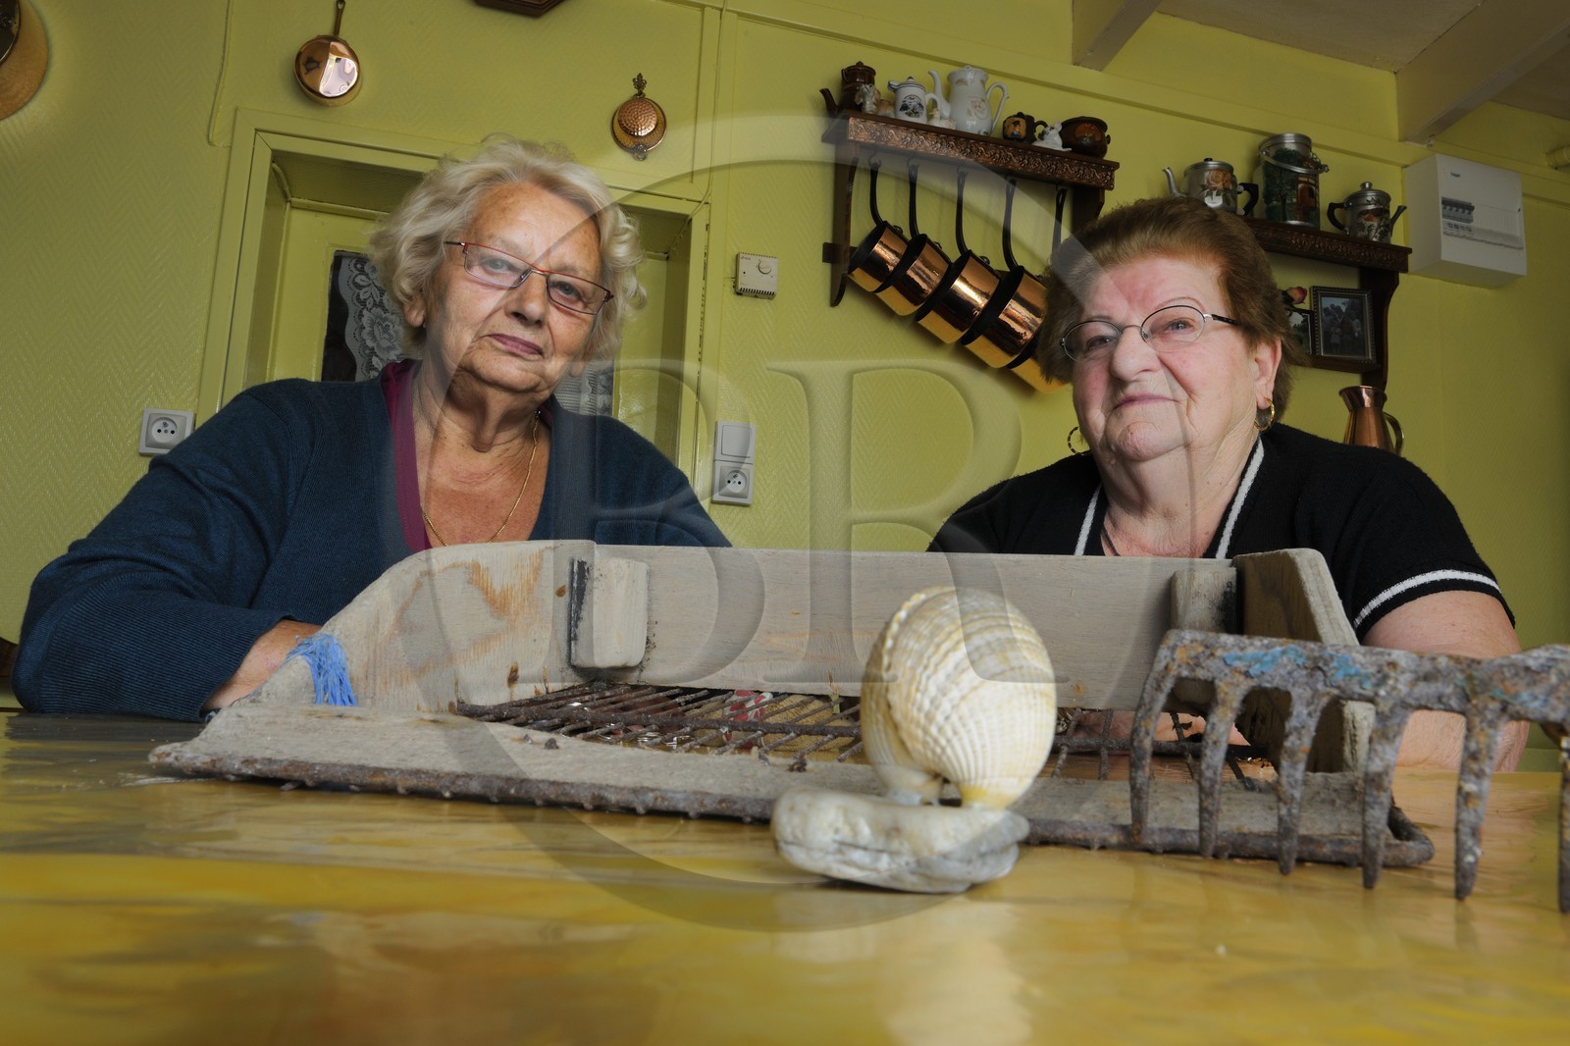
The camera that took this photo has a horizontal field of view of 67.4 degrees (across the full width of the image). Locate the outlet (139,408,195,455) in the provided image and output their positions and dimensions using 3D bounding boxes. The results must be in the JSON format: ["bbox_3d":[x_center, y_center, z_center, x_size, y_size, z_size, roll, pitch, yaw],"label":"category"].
[{"bbox_3d":[-0.981,-0.143,1.871,0.074,0.074,0.014,5,-10,-15],"label":"outlet"}]

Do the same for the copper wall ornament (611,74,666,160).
[{"bbox_3d":[-0.277,-0.771,2.241,0.105,0.177,0.035,5,-9,-15],"label":"copper wall ornament"}]

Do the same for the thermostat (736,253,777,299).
[{"bbox_3d":[-0.053,-0.455,2.173,0.074,0.073,0.026,5,-10,-15],"label":"thermostat"}]

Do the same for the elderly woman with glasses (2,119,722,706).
[{"bbox_3d":[-0.272,0.274,0.817,0.570,1.260,0.660,5,-9,-15],"label":"elderly woman with glasses"}]

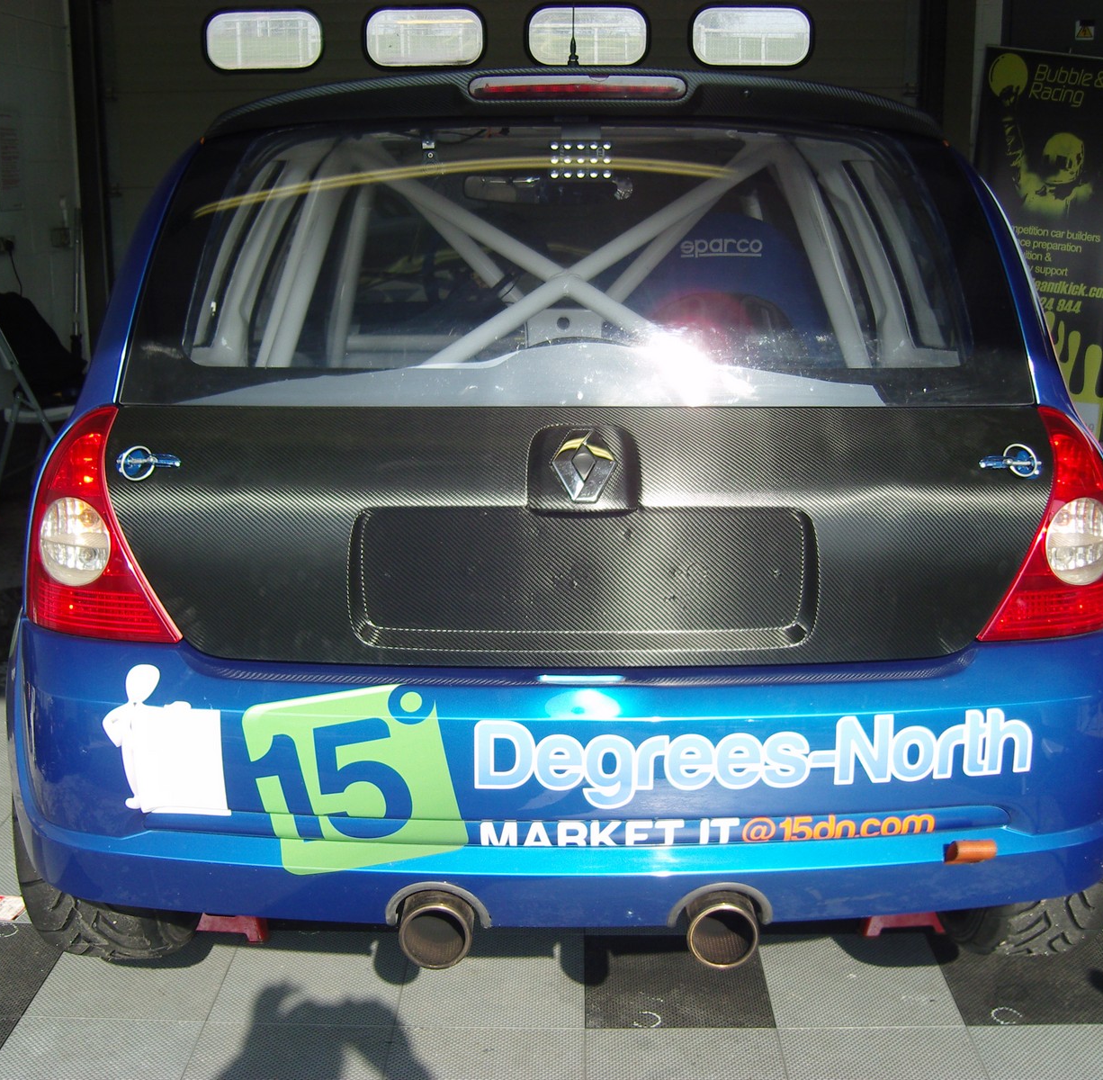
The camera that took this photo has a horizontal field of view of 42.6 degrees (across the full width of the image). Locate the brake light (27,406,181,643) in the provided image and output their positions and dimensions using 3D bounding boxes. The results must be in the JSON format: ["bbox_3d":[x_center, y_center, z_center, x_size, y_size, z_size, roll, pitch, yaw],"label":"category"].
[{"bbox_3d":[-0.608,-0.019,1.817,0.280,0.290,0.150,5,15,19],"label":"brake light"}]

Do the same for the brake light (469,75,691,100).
[{"bbox_3d":[0.032,-0.580,1.793,0.280,0.036,0.045,0,14,0],"label":"brake light"}]

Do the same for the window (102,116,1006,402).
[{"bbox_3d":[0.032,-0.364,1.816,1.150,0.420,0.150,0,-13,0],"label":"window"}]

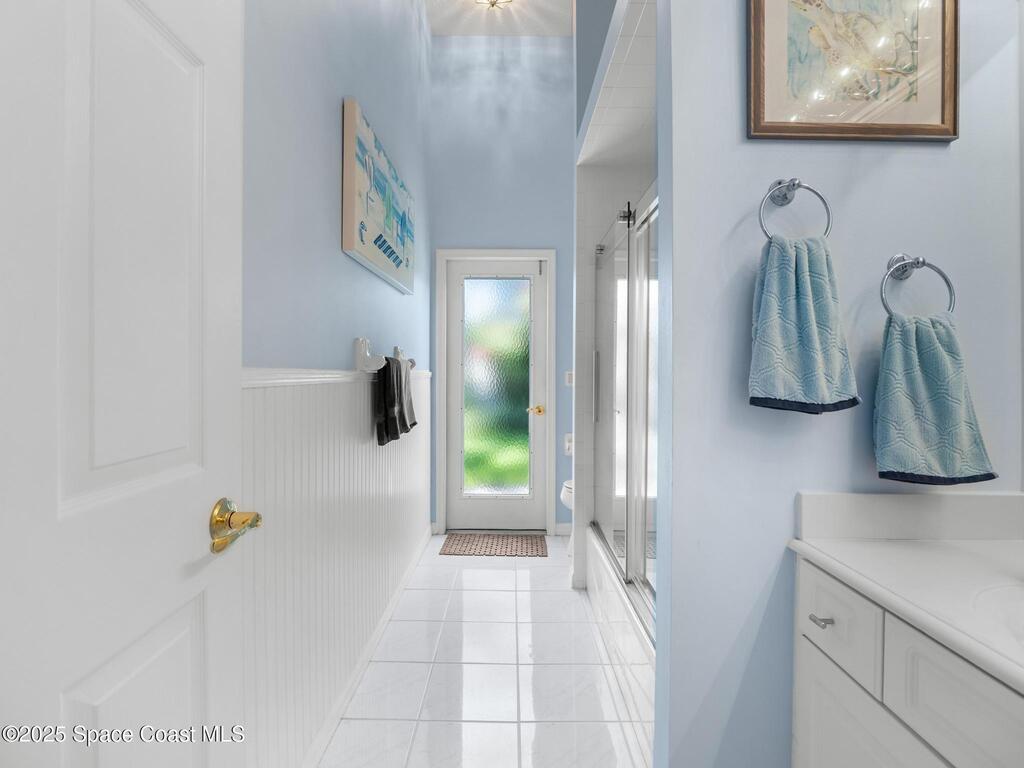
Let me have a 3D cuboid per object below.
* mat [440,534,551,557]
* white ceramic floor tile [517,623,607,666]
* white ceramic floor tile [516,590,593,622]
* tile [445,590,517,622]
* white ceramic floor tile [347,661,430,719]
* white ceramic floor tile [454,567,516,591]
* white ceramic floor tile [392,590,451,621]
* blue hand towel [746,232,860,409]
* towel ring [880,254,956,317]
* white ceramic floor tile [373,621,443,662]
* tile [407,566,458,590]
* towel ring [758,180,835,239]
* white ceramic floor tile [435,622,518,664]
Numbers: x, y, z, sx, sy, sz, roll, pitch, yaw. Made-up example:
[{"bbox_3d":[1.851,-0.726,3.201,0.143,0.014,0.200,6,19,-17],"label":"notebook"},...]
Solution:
[{"bbox_3d":[-0.114,1.104,3.274,0.707,0.012,0.390,0,2,0],"label":"mat"},{"bbox_3d":[0.201,1.162,2.126,0.345,0.010,0.325,0,1,0],"label":"white ceramic floor tile"},{"bbox_3d":[0.200,1.148,2.434,0.351,0.010,0.317,0,2,0],"label":"white ceramic floor tile"},{"bbox_3d":[-0.151,1.146,2.433,0.351,0.010,0.317,0,2,0],"label":"tile"},{"bbox_3d":[-0.458,1.166,1.801,0.270,0.010,0.325,0,1,0],"label":"white ceramic floor tile"},{"bbox_3d":[-0.151,1.134,2.751,0.351,0.010,0.317,0,2,0],"label":"white ceramic floor tile"},{"bbox_3d":[-0.458,1.149,2.450,0.270,0.010,0.325,0,1,0],"label":"white ceramic floor tile"},{"bbox_3d":[0.609,-0.123,0.985,0.226,0.360,0.070,0,1,0],"label":"blue hand towel"},{"bbox_3d":[0.860,-0.192,1.005,0.160,0.175,0.065,0,1,0],"label":"towel ring"},{"bbox_3d":[-0.458,1.157,2.126,0.270,0.010,0.325,0,1,0],"label":"white ceramic floor tile"},{"bbox_3d":[-0.459,1.133,2.750,0.264,0.010,0.317,0,2,0],"label":"tile"},{"bbox_3d":[0.660,-0.386,1.120,0.173,0.184,0.075,0,2,0],"label":"towel ring"},{"bbox_3d":[-0.151,1.157,2.116,0.351,0.010,0.317,0,2,0],"label":"white ceramic floor tile"}]

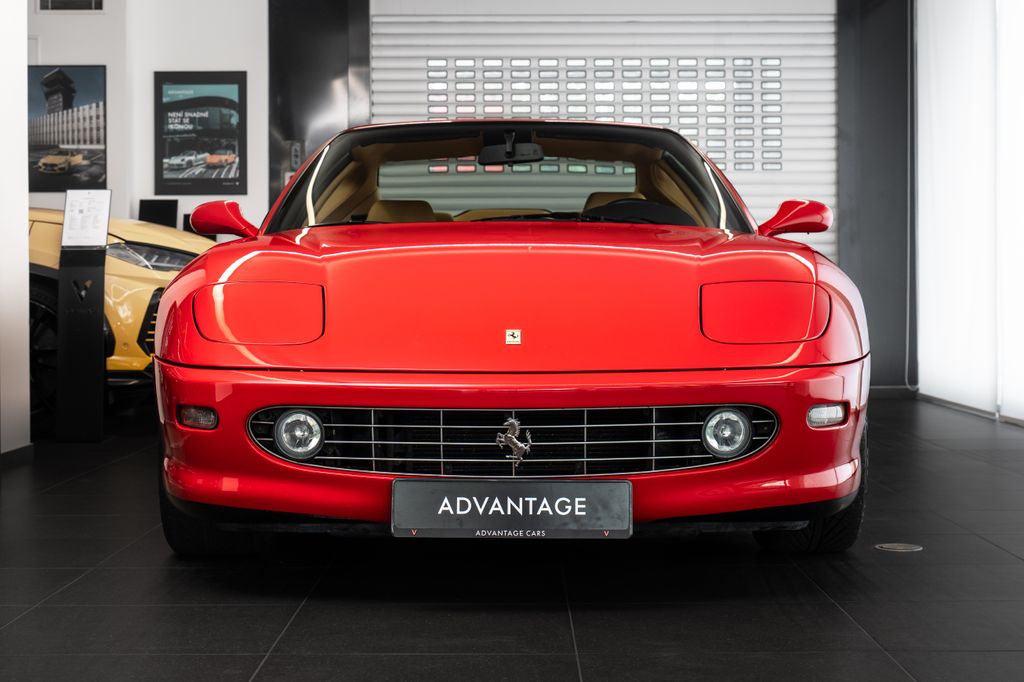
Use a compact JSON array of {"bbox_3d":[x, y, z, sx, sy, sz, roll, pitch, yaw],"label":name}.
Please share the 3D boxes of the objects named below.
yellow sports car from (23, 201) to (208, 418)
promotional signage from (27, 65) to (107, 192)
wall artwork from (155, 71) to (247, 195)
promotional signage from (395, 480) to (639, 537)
[{"bbox_3d":[-3.991,-0.368,9.663,5.110,1.640,2.020,0,2,3],"label":"yellow sports car"},{"bbox_3d":[-2.872,-1.348,10.850,0.590,0.800,0.030,0,2,0],"label":"promotional signage"},{"bbox_3d":[-2.017,-1.346,11.050,0.600,0.800,0.030,0,2,0],"label":"wall artwork"},{"bbox_3d":[0.001,0.370,3.760,0.530,0.130,0.020,0,2,0],"label":"promotional signage"}]

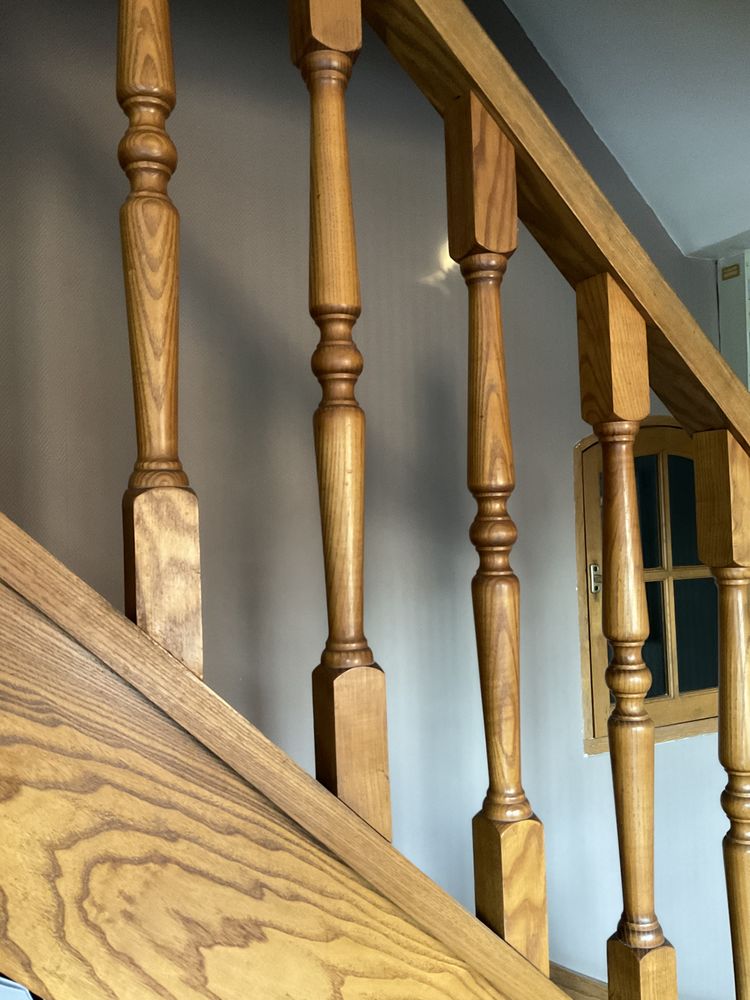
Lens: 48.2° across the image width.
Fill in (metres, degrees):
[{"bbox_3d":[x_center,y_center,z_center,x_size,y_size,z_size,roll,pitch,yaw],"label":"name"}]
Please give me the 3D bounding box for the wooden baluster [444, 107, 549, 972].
[{"bbox_3d":[0.110,0.031,0.767,0.045,0.790,0.045,-1,-2,-27],"label":"wooden baluster"}]

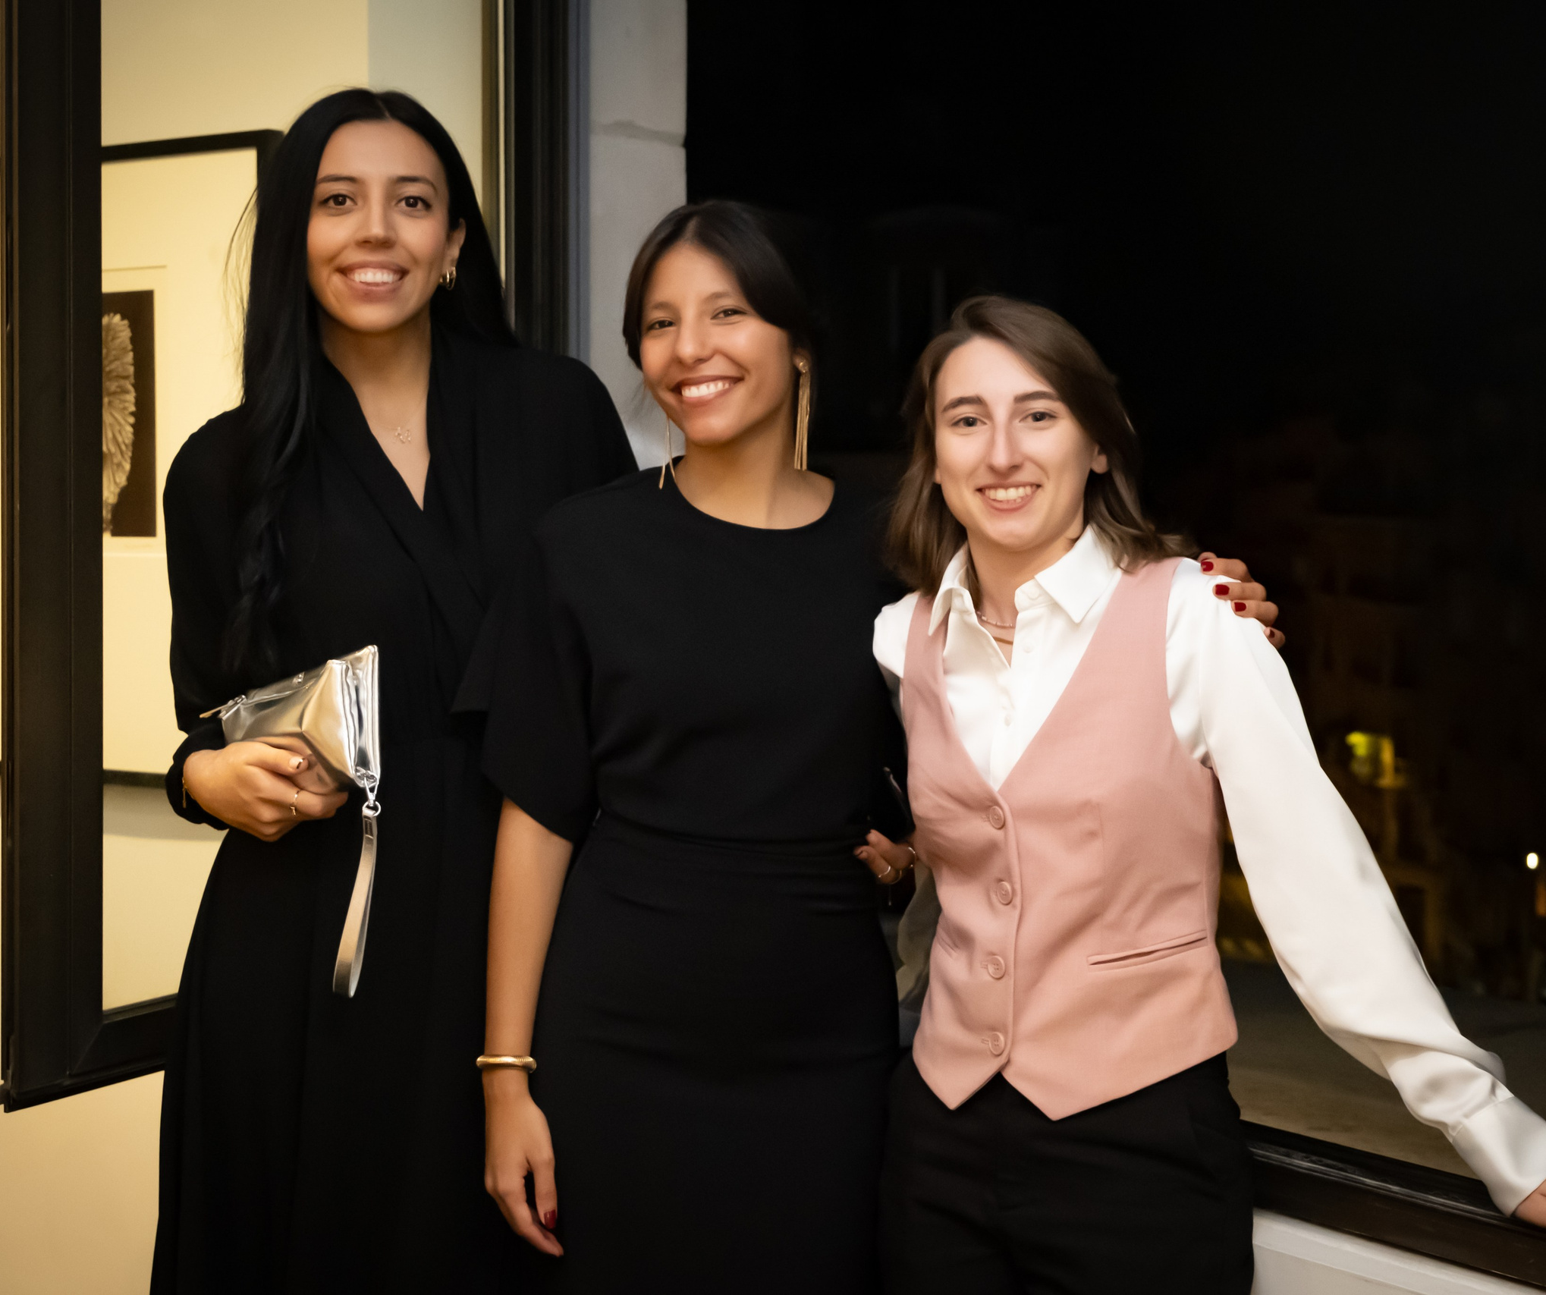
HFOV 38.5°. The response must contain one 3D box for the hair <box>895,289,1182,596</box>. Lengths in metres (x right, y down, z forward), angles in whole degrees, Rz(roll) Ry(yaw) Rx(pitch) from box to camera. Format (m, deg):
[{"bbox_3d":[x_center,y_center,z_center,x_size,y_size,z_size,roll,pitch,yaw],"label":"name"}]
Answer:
[{"bbox_3d":[0.247,-0.182,2.040,0.260,0.270,0.230,0,1,14],"label":"hair"}]

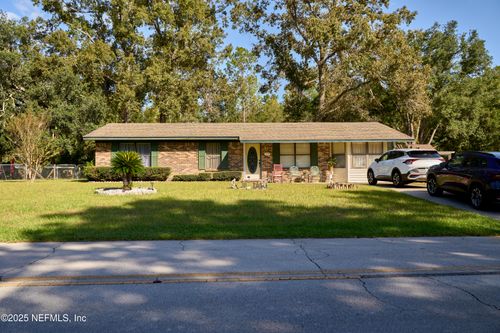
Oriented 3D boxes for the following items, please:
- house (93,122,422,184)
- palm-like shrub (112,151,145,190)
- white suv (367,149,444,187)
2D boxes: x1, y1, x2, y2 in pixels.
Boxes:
[{"bbox_3d":[-0.200,-0.980,24.900,17.700,3.750,9.100,0,0,0],"label":"house"},{"bbox_3d":[-5.170,0.160,16.400,1.430,1.650,1.430,0,0,0],"label":"palm-like shrub"},{"bbox_3d":[7.220,0.070,18.400,1.870,1.670,4.660,0,0,-5],"label":"white suv"}]

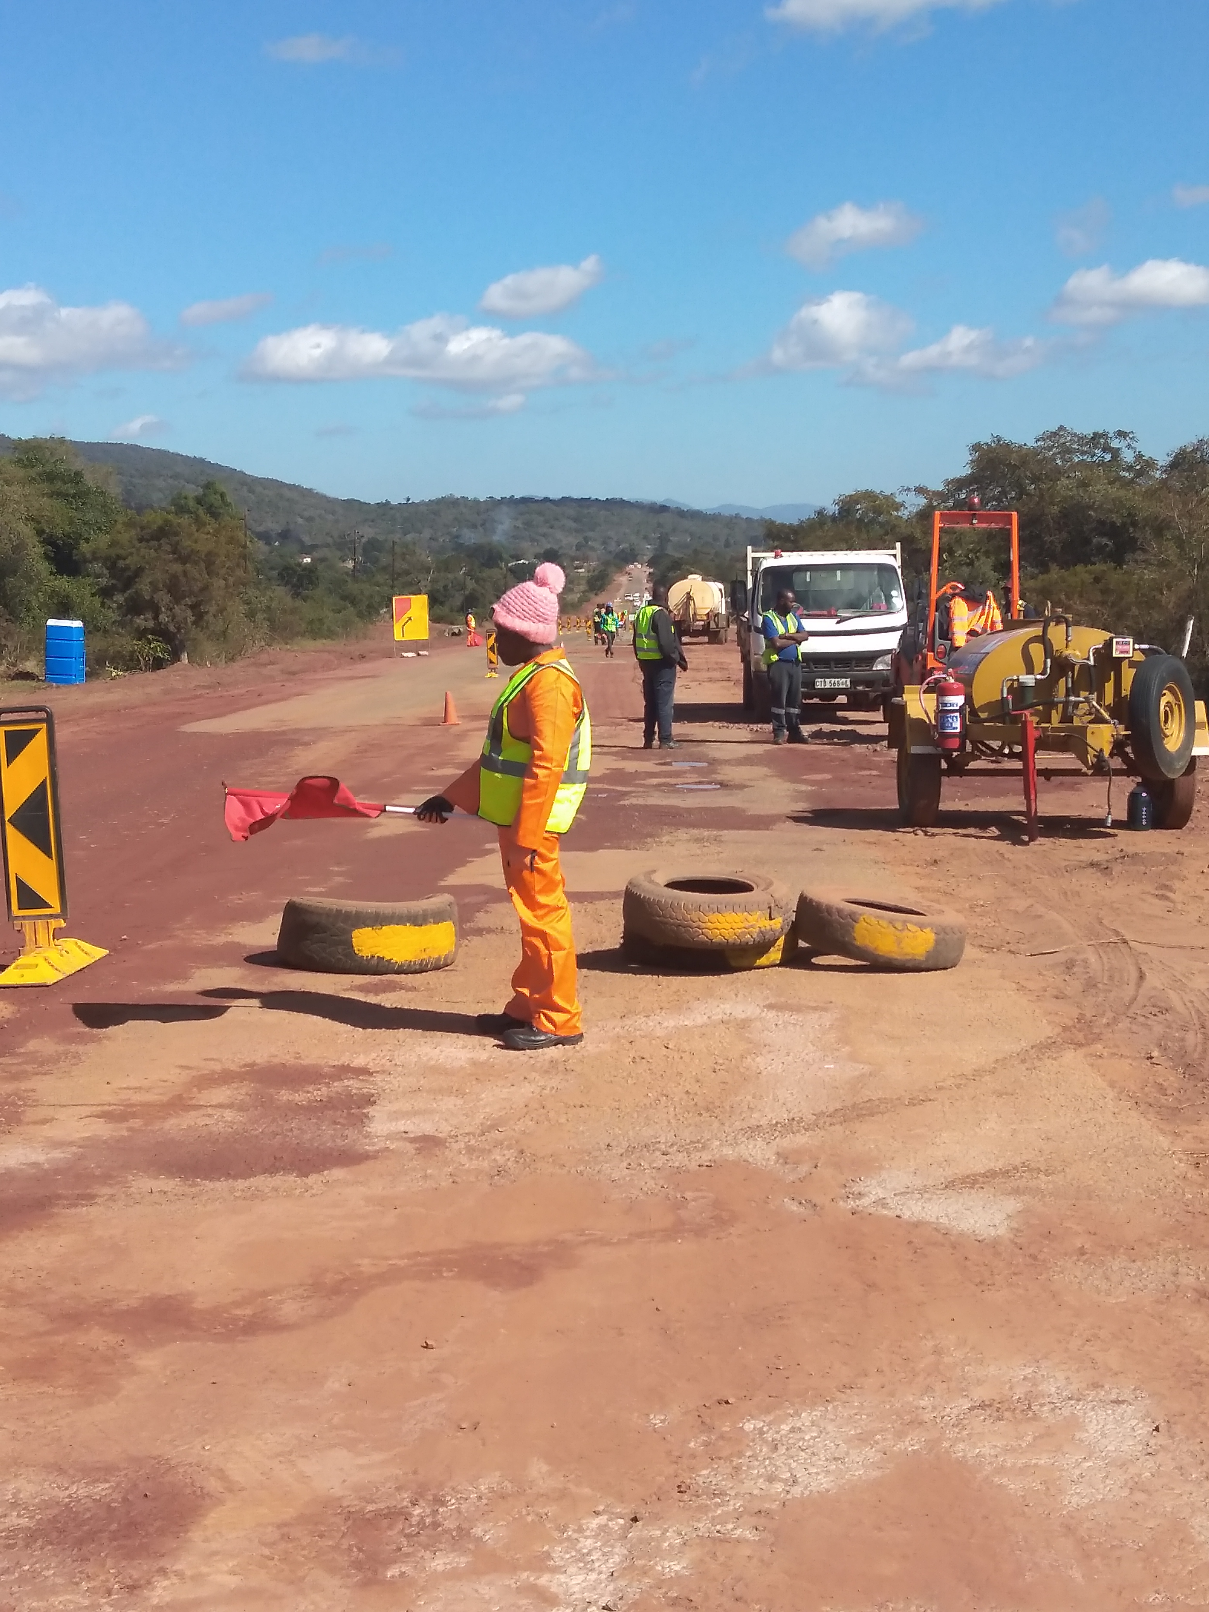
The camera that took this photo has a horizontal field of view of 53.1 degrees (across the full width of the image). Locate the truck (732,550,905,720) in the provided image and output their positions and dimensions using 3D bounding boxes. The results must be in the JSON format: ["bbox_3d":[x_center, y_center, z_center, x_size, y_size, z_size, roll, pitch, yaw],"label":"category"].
[{"bbox_3d":[3.020,-2.530,17.500,2.100,2.350,5.000,1,10,6],"label":"truck"}]

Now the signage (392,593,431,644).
[{"bbox_3d":[-6.144,-5.945,38.500,1.150,1.470,0.060,0,9,-3],"label":"signage"}]

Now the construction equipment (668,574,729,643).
[{"bbox_3d":[4.435,-9.072,55.700,2.450,2.950,7.500,1,10,9],"label":"construction equipment"}]

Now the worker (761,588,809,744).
[{"bbox_3d":[2.026,-1.575,13.600,0.520,1.770,0.360,-6,11,-32],"label":"worker"}]

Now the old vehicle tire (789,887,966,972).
[{"bbox_3d":[1.240,0.558,5.550,0.780,0.235,0.780,11,6,-2],"label":"old vehicle tire"}]

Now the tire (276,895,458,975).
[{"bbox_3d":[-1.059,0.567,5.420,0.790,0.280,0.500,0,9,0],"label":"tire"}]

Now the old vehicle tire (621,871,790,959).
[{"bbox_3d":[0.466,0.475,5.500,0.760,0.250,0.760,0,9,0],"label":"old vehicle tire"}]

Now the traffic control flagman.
[{"bbox_3d":[-0.328,-0.006,4.270,0.600,1.690,0.500,0,9,0],"label":"traffic control flagman"}]

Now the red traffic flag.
[{"bbox_3d":[-1.072,0.007,4.360,0.580,0.235,0.170,0,9,0],"label":"red traffic flag"}]

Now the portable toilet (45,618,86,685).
[{"bbox_3d":[-17.125,-4.895,38.500,1.020,2.120,1.020,0,9,-2],"label":"portable toilet"}]

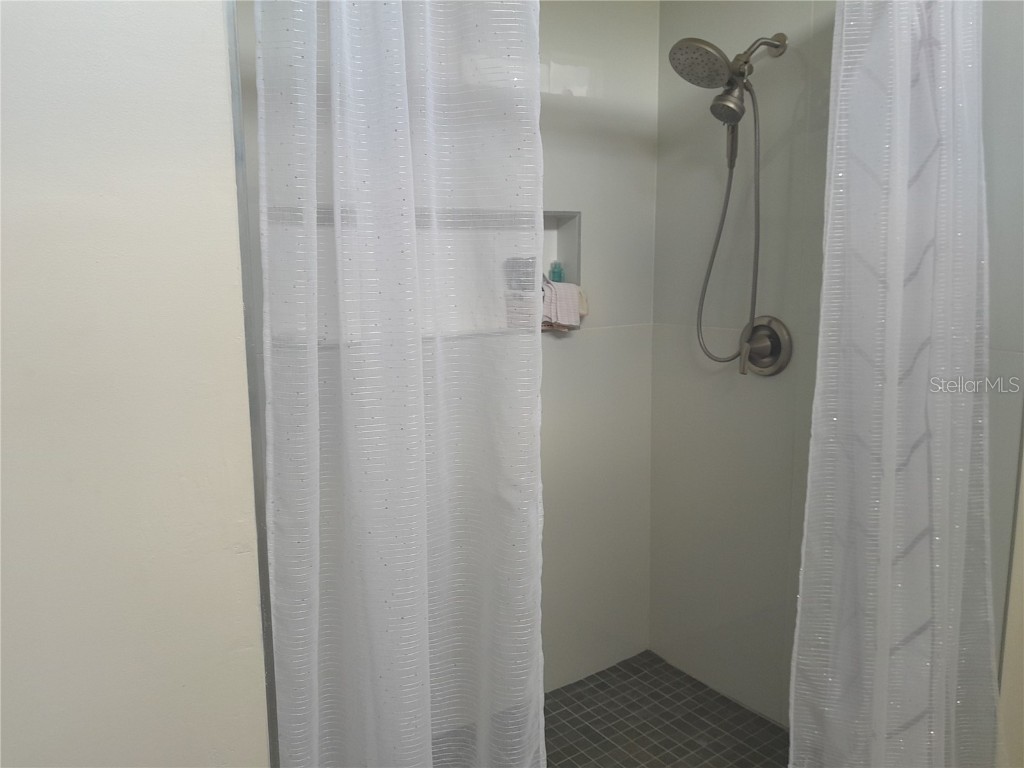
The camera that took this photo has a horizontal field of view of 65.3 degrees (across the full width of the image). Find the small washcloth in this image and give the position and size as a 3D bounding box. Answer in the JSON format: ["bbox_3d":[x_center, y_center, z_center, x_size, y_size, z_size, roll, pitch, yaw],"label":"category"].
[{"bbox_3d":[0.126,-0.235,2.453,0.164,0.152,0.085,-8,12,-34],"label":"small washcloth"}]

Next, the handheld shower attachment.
[{"bbox_3d":[0.578,-0.470,2.171,0.399,0.958,0.185,-8,12,-34],"label":"handheld shower attachment"}]

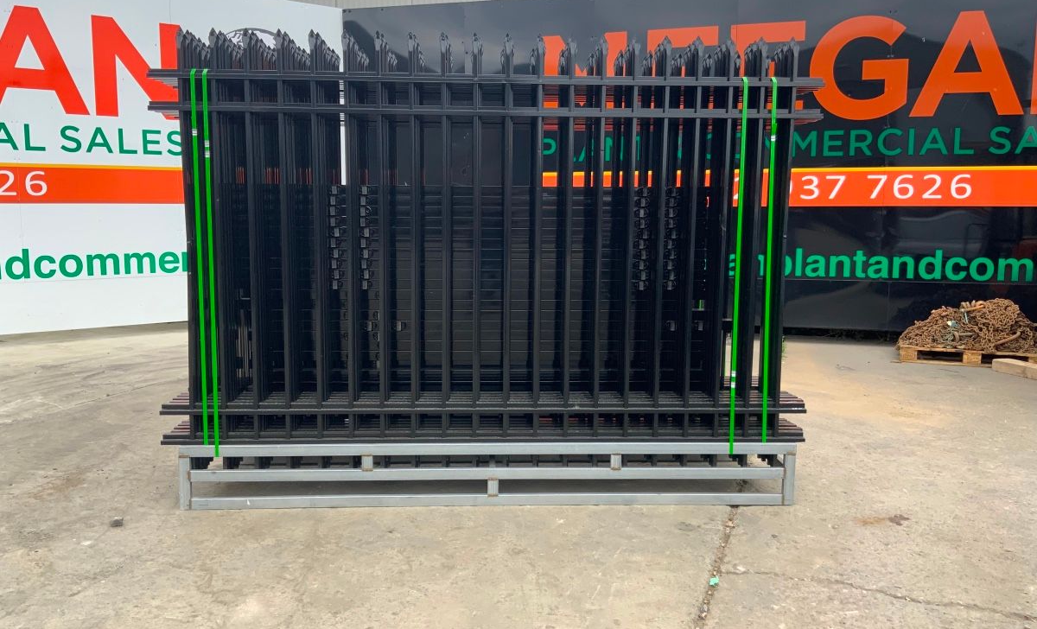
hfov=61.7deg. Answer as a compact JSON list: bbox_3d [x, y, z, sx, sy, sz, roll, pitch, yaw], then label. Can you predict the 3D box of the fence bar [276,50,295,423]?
[{"bbox_3d":[-1.086,-0.263,4.042,0.027,2.054,0.027,0,7,-2],"label":"fence bar"}]

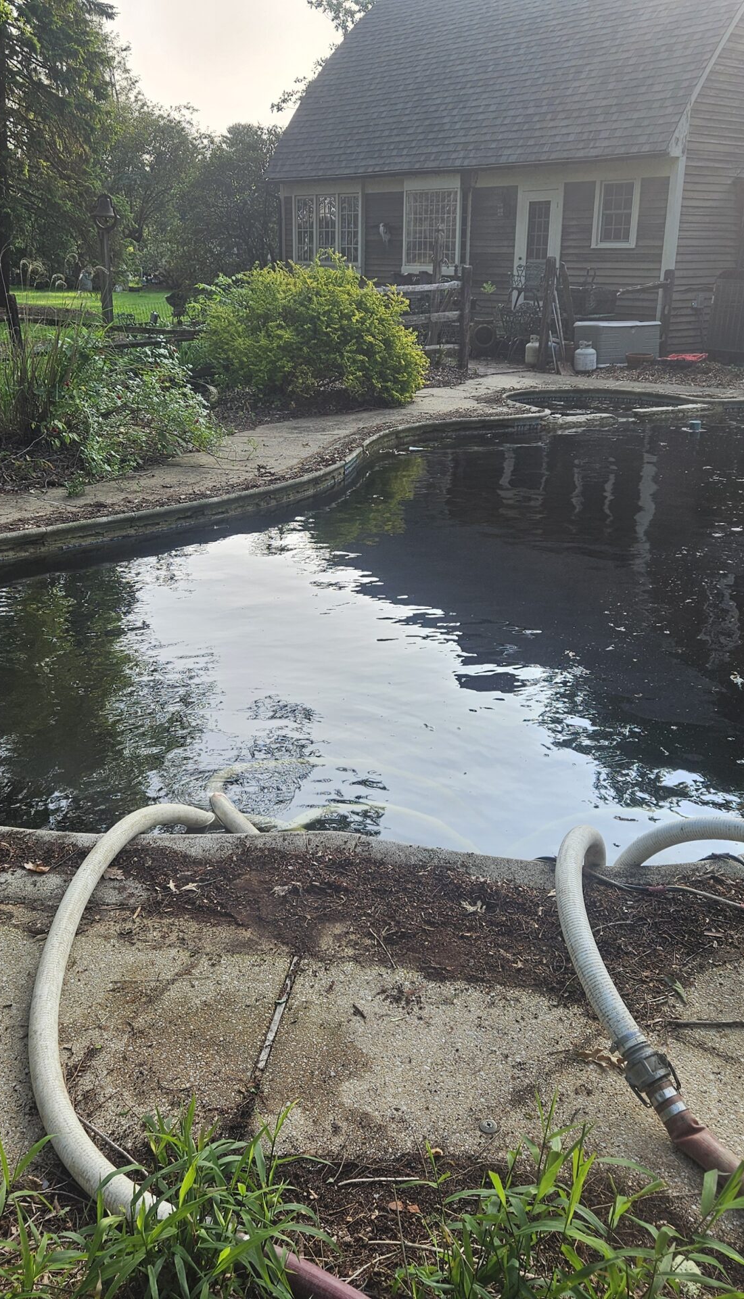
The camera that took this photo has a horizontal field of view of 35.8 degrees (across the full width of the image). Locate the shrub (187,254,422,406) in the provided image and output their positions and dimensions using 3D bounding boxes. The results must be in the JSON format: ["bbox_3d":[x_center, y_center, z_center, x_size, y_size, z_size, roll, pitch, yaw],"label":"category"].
[{"bbox_3d":[-0.774,-3.858,13.832,2.800,1.580,2.400,-1,19,-3],"label":"shrub"}]

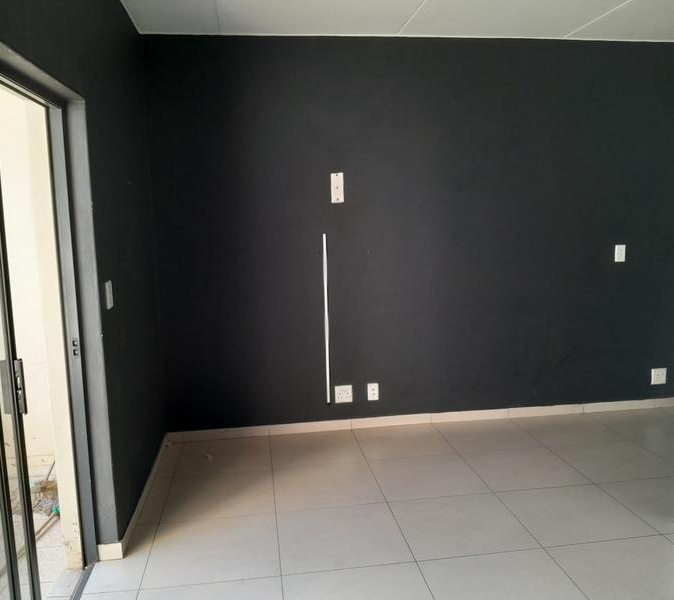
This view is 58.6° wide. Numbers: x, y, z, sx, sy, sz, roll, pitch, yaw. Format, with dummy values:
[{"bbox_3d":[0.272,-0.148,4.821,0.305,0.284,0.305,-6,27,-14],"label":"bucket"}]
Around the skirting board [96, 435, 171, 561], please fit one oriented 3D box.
[{"bbox_3d":[-1.120,1.056,3.463,0.105,0.082,1.514,-3,7,-7],"label":"skirting board"}]

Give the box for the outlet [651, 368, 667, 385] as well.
[{"bbox_3d":[2.500,0.595,4.654,0.120,0.120,0.020,-3,7,-7],"label":"outlet"}]

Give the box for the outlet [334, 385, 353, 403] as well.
[{"bbox_3d":[0.052,0.684,4.340,0.119,0.120,0.020,-3,7,-7],"label":"outlet"}]

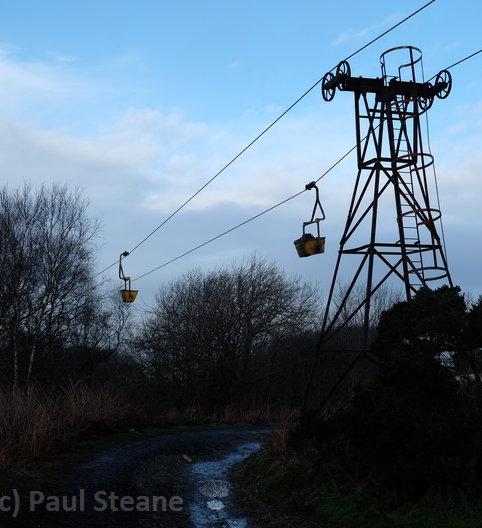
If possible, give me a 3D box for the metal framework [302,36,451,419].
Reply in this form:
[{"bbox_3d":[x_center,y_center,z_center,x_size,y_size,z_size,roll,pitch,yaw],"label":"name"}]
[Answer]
[{"bbox_3d":[3.119,-0.301,19.736,3.073,8.195,3.201,1,-5,-18],"label":"metal framework"}]

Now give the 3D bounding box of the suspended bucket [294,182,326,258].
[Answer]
[{"bbox_3d":[2.019,-1.287,27.001,0.571,2.099,1.034,1,-5,-18],"label":"suspended bucket"}]

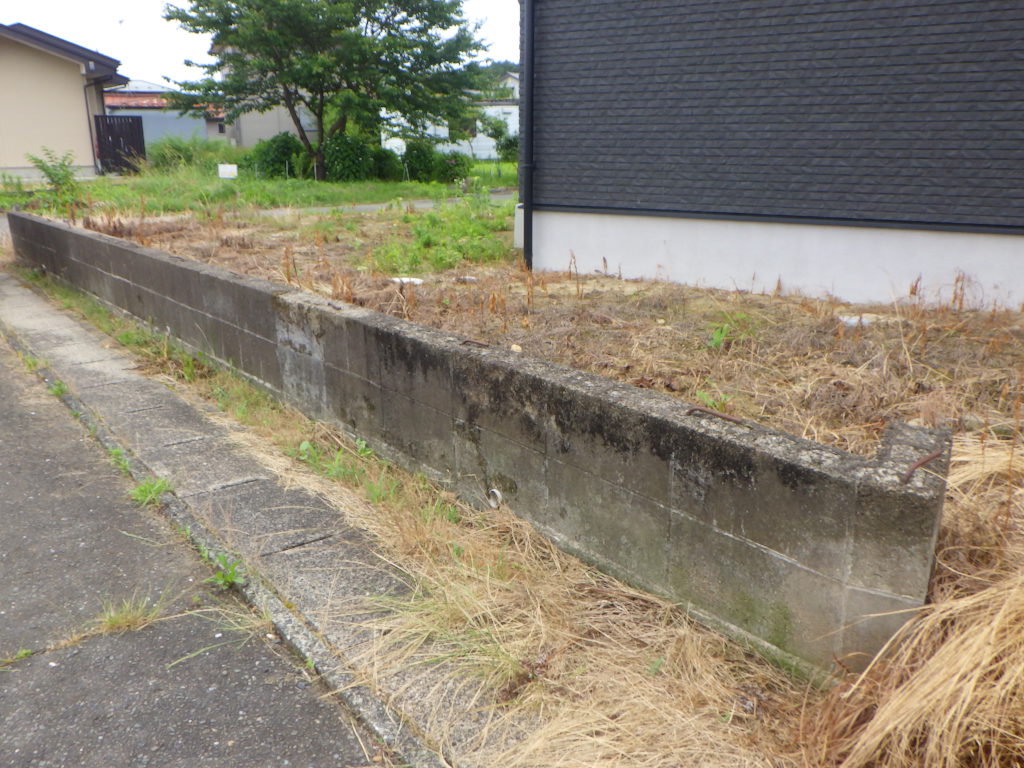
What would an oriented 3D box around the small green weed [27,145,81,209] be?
[{"bbox_3d":[-6.594,-2.973,11.950,0.750,0.880,0.700,-9,19,-27],"label":"small green weed"}]

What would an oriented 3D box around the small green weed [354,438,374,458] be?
[{"bbox_3d":[-0.479,0.209,2.690,0.062,0.055,0.055,-4,17,-10],"label":"small green weed"}]

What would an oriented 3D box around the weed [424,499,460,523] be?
[{"bbox_3d":[-0.195,0.352,2.290,0.108,0.048,0.085,-2,17,-5],"label":"weed"}]

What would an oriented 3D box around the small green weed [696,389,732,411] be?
[{"bbox_3d":[0.577,0.044,2.372,0.100,0.050,0.080,4,18,14],"label":"small green weed"}]

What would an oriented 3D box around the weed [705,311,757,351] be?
[{"bbox_3d":[0.852,-0.211,3.232,0.195,0.130,0.165,4,18,14],"label":"weed"}]

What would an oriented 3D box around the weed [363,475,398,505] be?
[{"bbox_3d":[-0.380,0.309,2.411,0.100,0.060,0.085,-3,17,-9],"label":"weed"}]

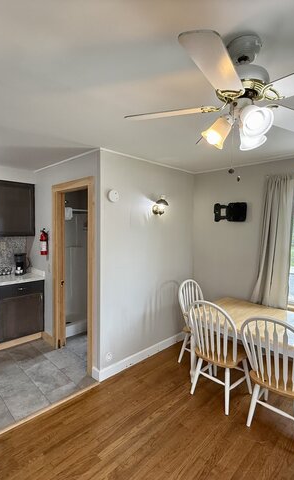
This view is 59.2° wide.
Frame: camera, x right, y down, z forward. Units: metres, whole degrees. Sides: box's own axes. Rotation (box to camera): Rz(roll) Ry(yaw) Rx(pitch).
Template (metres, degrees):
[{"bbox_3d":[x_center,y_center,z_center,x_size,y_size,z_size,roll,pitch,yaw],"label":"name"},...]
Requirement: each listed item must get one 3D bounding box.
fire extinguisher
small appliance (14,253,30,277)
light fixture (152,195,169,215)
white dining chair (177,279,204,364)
[{"bbox_3d":[-1.384,0.032,3.504,0.120,0.375,0.120,-2,4,-44],"label":"fire extinguisher"},{"bbox_3d":[-1.854,0.362,3.856,0.170,0.305,0.220,0,3,-18],"label":"small appliance"},{"bbox_3d":[0.173,-0.422,3.146,0.160,0.235,0.200,-2,4,-44],"label":"light fixture"},{"bbox_3d":[0.704,1.015,3.153,0.540,0.975,0.460,3,4,40],"label":"white dining chair"}]

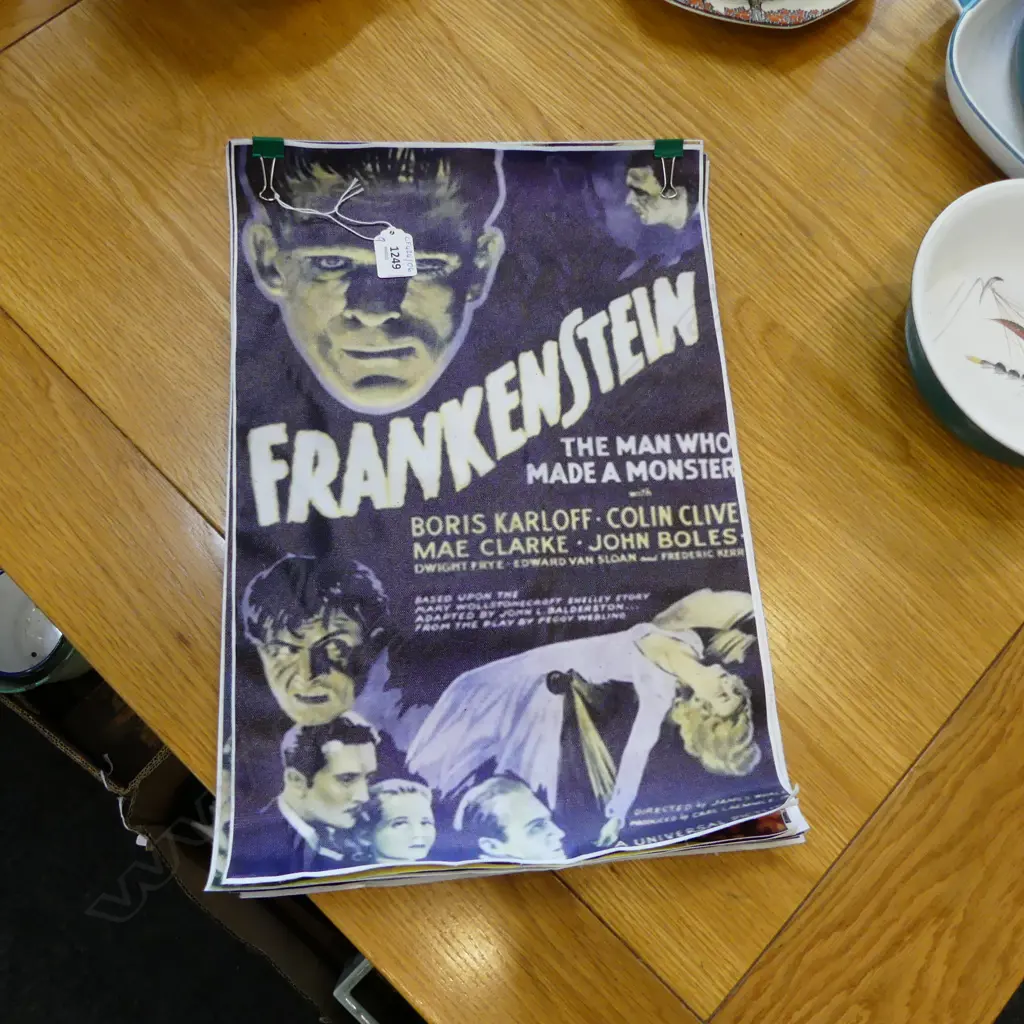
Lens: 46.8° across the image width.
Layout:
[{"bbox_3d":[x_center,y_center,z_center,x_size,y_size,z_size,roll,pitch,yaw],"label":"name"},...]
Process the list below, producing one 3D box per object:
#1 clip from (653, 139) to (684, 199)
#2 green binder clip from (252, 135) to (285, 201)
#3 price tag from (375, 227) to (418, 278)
[{"bbox_3d":[0.100,-0.217,0.754,0.019,0.010,0.042,2,70,-8],"label":"clip"},{"bbox_3d":[-0.146,-0.205,0.712,0.019,0.010,0.042,-1,70,-9],"label":"green binder clip"},{"bbox_3d":[-0.069,-0.155,0.703,0.023,0.002,0.034,-6,71,-11],"label":"price tag"}]

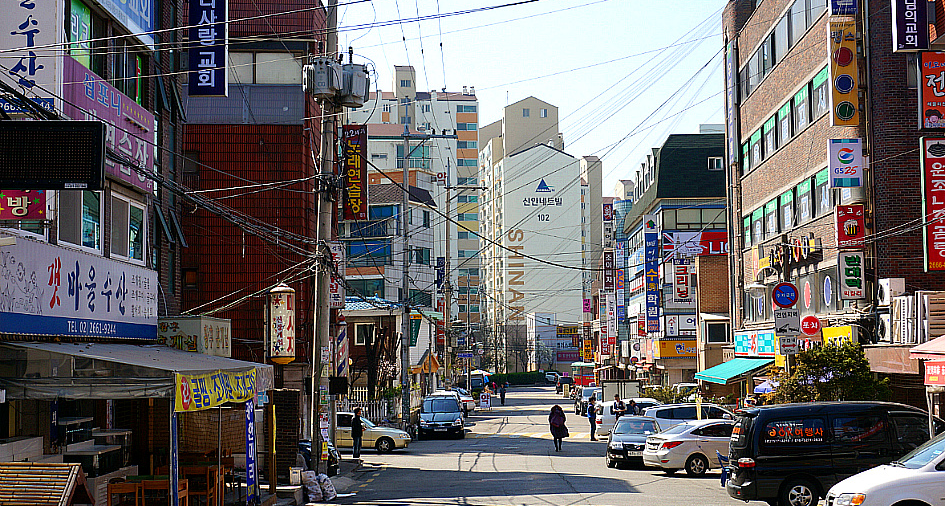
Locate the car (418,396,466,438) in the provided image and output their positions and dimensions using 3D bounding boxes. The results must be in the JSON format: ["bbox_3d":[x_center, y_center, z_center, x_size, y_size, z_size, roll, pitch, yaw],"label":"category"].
[{"bbox_3d":[-1.293,6.817,53.600,1.790,1.690,4.550,-1,-5,-1],"label":"car"}]

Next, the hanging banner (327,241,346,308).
[{"bbox_3d":[-3.660,0.591,34.500,0.540,1.800,0.220,-1,-5,2],"label":"hanging banner"}]

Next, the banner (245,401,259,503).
[{"bbox_3d":[-4.277,3.820,24.789,0.050,2.020,0.620,-1,-4,5],"label":"banner"}]

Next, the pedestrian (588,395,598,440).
[{"bbox_3d":[4.513,6.130,48.076,0.380,1.720,0.500,-1,-4,2],"label":"pedestrian"}]

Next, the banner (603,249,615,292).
[{"bbox_3d":[11.253,1.468,106.000,0.880,3.100,0.280,-1,-5,2],"label":"banner"}]

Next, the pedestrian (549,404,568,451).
[{"bbox_3d":[3.005,6.075,44.900,0.620,1.620,0.420,-1,-5,0],"label":"pedestrian"}]

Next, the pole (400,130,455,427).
[{"bbox_3d":[-1.867,1.276,54.835,2.400,12.900,0.400,0,-5,-3],"label":"pole"}]

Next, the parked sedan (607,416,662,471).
[{"bbox_3d":[5.085,5.736,39.600,1.820,1.470,4.750,-1,-5,7],"label":"parked sedan"}]

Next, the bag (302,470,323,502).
[{"bbox_3d":[-3.101,4.497,24.900,0.390,0.610,0.380,-1,-5,0],"label":"bag"}]

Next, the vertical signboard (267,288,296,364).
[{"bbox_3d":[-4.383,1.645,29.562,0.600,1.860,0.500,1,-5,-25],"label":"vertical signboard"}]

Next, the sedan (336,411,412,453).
[{"bbox_3d":[-4.359,6.631,47.678,4.450,1.430,1.720,-1,-4,10],"label":"sedan"}]

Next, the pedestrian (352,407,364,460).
[{"bbox_3d":[-3.790,5.975,42.679,0.380,1.720,0.500,-1,-4,5],"label":"pedestrian"}]

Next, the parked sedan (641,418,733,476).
[{"bbox_3d":[7.044,5.304,35.788,4.370,1.460,1.700,1,-4,-15],"label":"parked sedan"}]

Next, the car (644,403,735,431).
[{"bbox_3d":[7.995,5.646,42.553,4.600,1.660,1.820,0,-4,-9],"label":"car"}]

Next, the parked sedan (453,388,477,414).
[{"bbox_3d":[-1.198,8.505,72.578,1.760,1.460,4.500,-2,-4,13],"label":"parked sedan"}]

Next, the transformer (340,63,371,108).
[{"bbox_3d":[-2.889,-4.093,31.588,0.720,1.060,0.700,-1,-4,0],"label":"transformer"}]

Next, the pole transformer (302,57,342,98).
[{"bbox_3d":[-3.584,-4.207,30.800,0.840,0.880,0.720,-1,-5,6],"label":"pole transformer"}]

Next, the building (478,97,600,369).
[{"bbox_3d":[11.532,-1.281,233.173,17.000,48.000,29.000,0,-4,-8],"label":"building"}]

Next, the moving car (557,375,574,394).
[{"bbox_3d":[10.096,14.365,139.511,1.840,1.720,4.550,-1,-4,3],"label":"moving car"}]

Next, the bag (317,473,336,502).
[{"bbox_3d":[-2.831,4.552,25.000,0.380,0.520,0.370,-1,-5,0],"label":"bag"}]

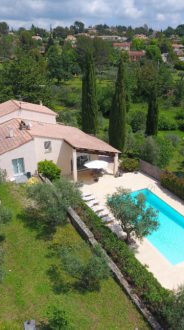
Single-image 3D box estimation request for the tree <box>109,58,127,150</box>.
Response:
[{"bbox_3d":[4.063,-8.389,38.541,2.800,14.460,2.800,-1,26,0],"label":"tree"}]

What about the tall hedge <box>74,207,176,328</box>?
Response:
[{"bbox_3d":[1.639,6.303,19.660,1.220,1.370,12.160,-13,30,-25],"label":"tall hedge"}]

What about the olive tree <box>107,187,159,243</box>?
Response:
[{"bbox_3d":[3.095,4.162,20.079,3.950,4.760,3.950,0,27,0],"label":"olive tree"}]

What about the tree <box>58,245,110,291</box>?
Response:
[{"bbox_3d":[-0.501,7.204,17.542,3.440,2.840,3.440,0,27,0],"label":"tree"}]

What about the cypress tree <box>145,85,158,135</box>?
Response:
[{"bbox_3d":[10.445,-9.039,43.695,2.130,8.910,2.130,0,27,0],"label":"cypress tree"}]

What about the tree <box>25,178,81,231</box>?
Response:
[{"bbox_3d":[-3.340,3.645,21.394,4.600,4.300,4.600,-1,26,0],"label":"tree"}]

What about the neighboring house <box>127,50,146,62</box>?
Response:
[{"bbox_3d":[25.417,-60.442,142.000,9.600,5.600,8.000,-1,26,0],"label":"neighboring house"}]

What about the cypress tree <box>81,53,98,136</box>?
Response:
[{"bbox_3d":[-0.321,-9.631,39.205,2.630,13.980,2.630,0,27,0],"label":"cypress tree"}]

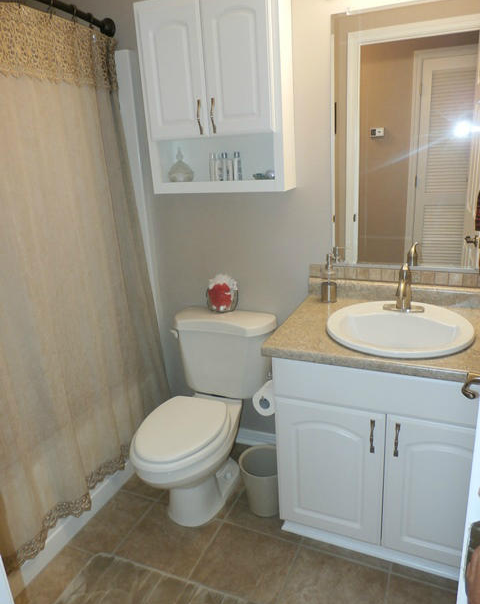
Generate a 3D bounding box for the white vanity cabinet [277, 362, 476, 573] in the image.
[{"bbox_3d":[0.577,0.498,1.749,0.760,0.800,0.502,5,21,24],"label":"white vanity cabinet"}]

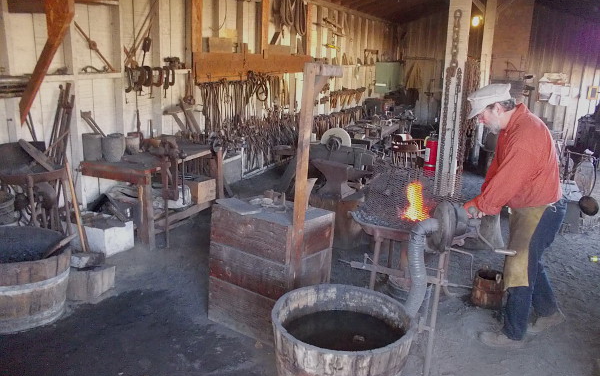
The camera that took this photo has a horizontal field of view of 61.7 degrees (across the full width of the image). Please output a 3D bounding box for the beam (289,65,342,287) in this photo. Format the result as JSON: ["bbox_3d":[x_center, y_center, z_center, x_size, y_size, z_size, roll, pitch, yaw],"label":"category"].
[{"bbox_3d":[0.093,0.127,2.780,0.260,1.580,0.090,-1,16,-15],"label":"beam"}]

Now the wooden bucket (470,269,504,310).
[{"bbox_3d":[1.384,0.726,3.667,0.230,0.245,0.230,8,16,22],"label":"wooden bucket"}]

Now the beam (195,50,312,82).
[{"bbox_3d":[-0.510,-1.831,7.544,0.050,0.310,3.830,8,16,21],"label":"beam"}]

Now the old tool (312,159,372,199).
[{"bbox_3d":[0.358,-0.071,4.591,0.640,0.280,0.190,10,17,28],"label":"old tool"}]

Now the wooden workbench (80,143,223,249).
[{"bbox_3d":[-1.444,-0.002,5.165,0.800,0.700,1.420,8,16,21],"label":"wooden workbench"}]

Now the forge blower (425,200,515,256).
[{"bbox_3d":[0.960,0.215,2.820,0.470,0.310,0.290,1,15,-3],"label":"forge blower"}]

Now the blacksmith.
[{"bbox_3d":[1.335,0.185,3.150,0.660,1.600,0.500,-2,16,-15],"label":"blacksmith"}]

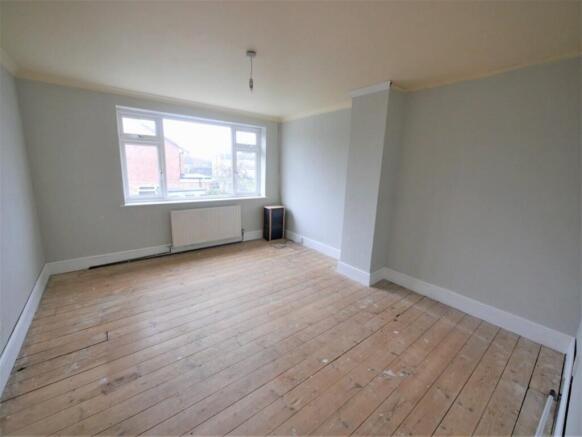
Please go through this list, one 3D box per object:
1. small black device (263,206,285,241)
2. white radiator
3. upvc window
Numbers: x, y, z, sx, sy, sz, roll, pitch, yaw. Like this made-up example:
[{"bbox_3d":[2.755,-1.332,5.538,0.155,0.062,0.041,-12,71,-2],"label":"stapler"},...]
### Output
[{"bbox_3d":[-0.353,0.101,4.834,0.332,0.640,0.224,-7,15,-37],"label":"small black device"},{"bbox_3d":[-1.429,0.117,4.114,1.197,0.605,0.091,-7,15,-37],"label":"white radiator"},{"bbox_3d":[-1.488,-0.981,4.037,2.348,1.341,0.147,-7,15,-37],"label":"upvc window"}]

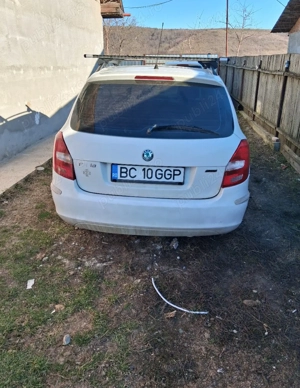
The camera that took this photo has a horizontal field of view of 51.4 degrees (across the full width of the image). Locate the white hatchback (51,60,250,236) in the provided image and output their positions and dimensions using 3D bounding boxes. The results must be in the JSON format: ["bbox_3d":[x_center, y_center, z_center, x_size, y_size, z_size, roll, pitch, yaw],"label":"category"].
[{"bbox_3d":[0.113,-0.874,4.100,1.650,1.510,4.200,3,23,3],"label":"white hatchback"}]

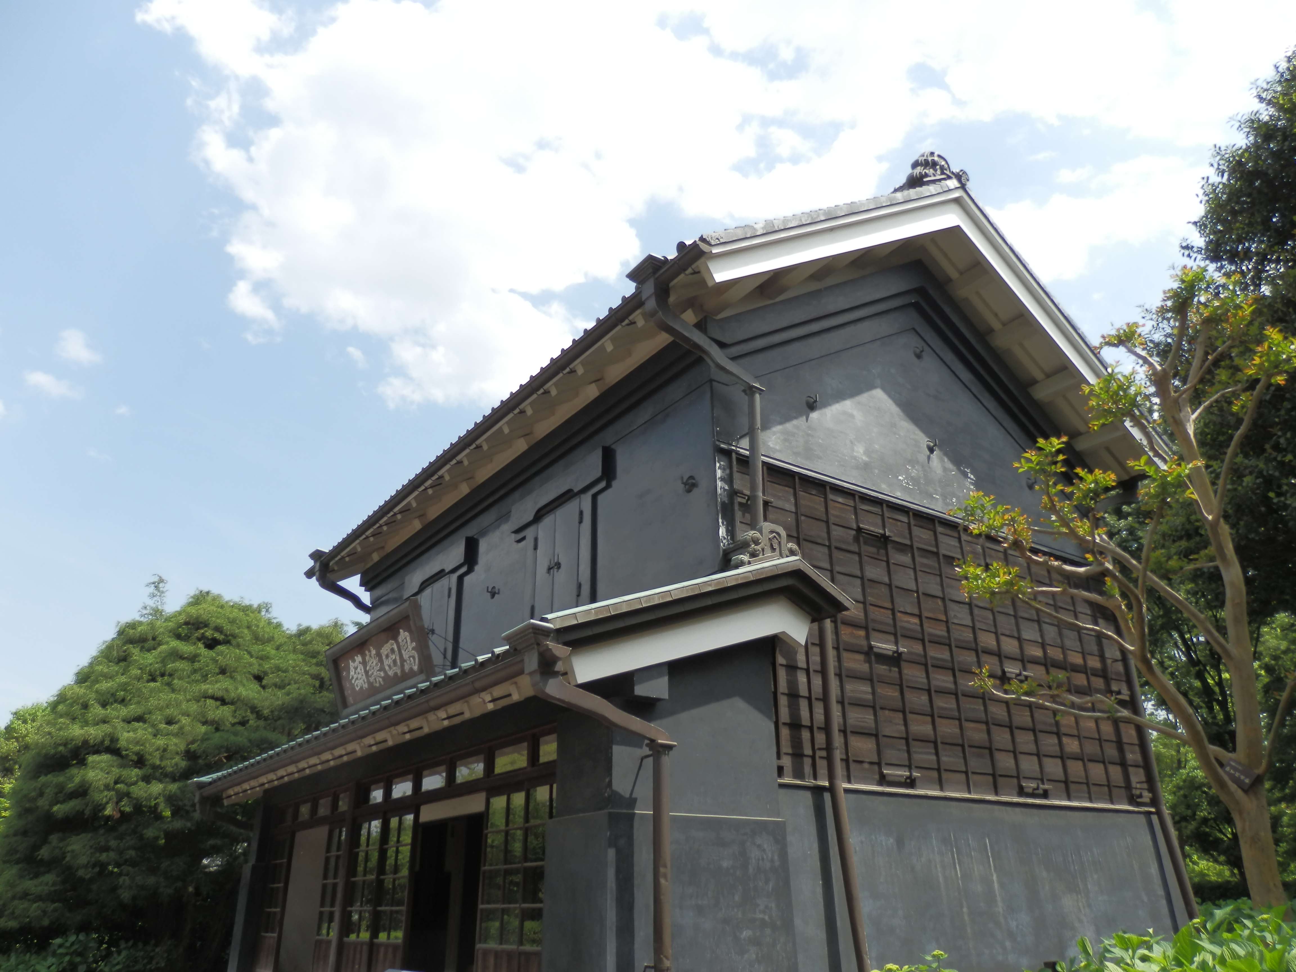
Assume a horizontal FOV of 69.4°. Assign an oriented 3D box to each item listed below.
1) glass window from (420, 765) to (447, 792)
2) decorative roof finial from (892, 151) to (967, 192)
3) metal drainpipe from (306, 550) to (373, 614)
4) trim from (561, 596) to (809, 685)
[{"bbox_3d":[-2.348,3.236,10.339,0.040,0.230,0.670,16,-29,-32],"label":"glass window"},{"bbox_3d":[3.821,-4.229,12.591,1.120,0.720,0.400,16,-29,-32],"label":"decorative roof finial"},{"bbox_3d":[-5.648,1.873,17.507,1.320,1.070,0.420,16,-29,-32],"label":"metal drainpipe"},{"bbox_3d":[0.439,1.304,7.963,2.600,1.060,0.120,16,-29,-32],"label":"trim"}]

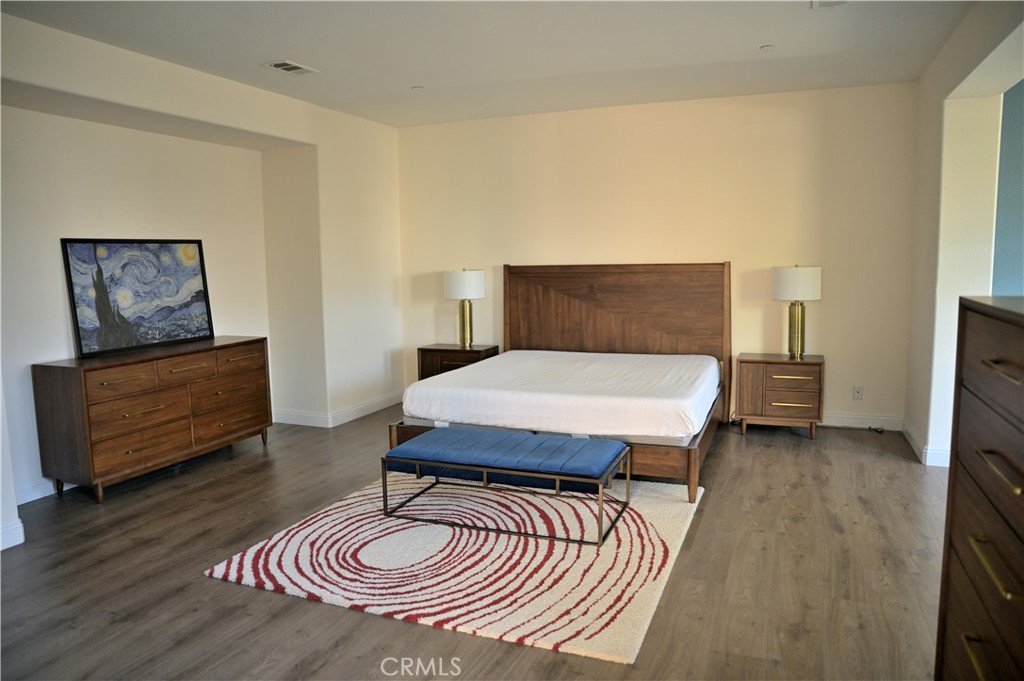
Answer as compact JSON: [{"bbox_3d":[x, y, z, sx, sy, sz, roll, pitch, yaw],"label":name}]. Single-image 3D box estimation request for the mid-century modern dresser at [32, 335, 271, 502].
[{"bbox_3d":[-2.448,0.494,4.869,0.451,0.861,1.524,2,8,23],"label":"mid-century modern dresser"}]

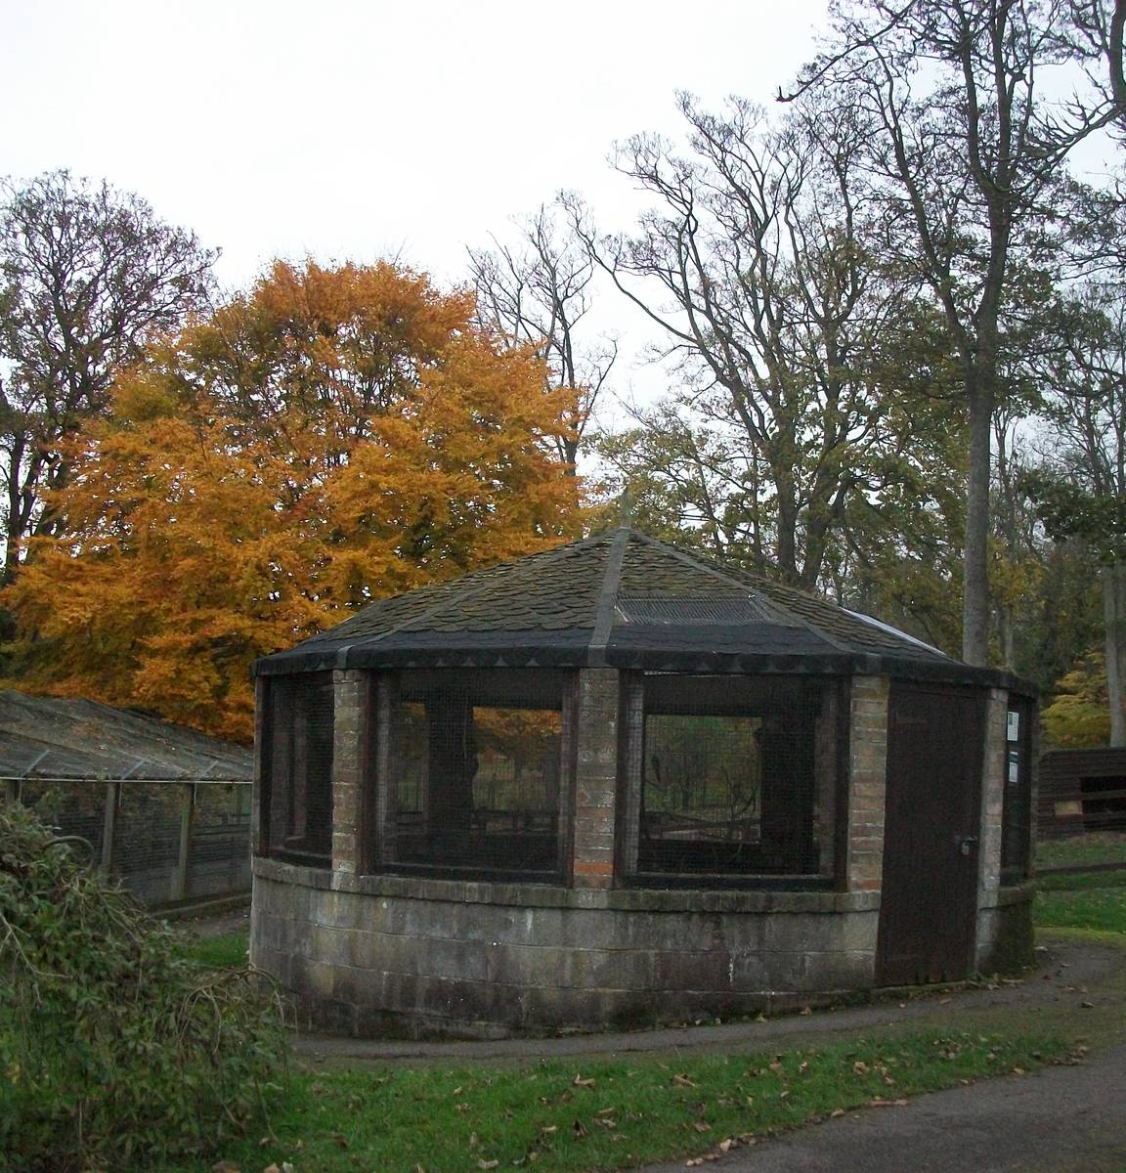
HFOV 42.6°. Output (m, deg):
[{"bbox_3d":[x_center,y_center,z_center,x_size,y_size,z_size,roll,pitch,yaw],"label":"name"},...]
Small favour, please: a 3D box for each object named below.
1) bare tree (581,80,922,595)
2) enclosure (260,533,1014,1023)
[{"bbox_3d":[5.164,-3.945,40.846,9.410,21.048,9.410,1,-7,7],"label":"bare tree"},{"bbox_3d":[0.519,1.167,10.489,5.450,3.194,5.450,7,-9,-37],"label":"enclosure"}]

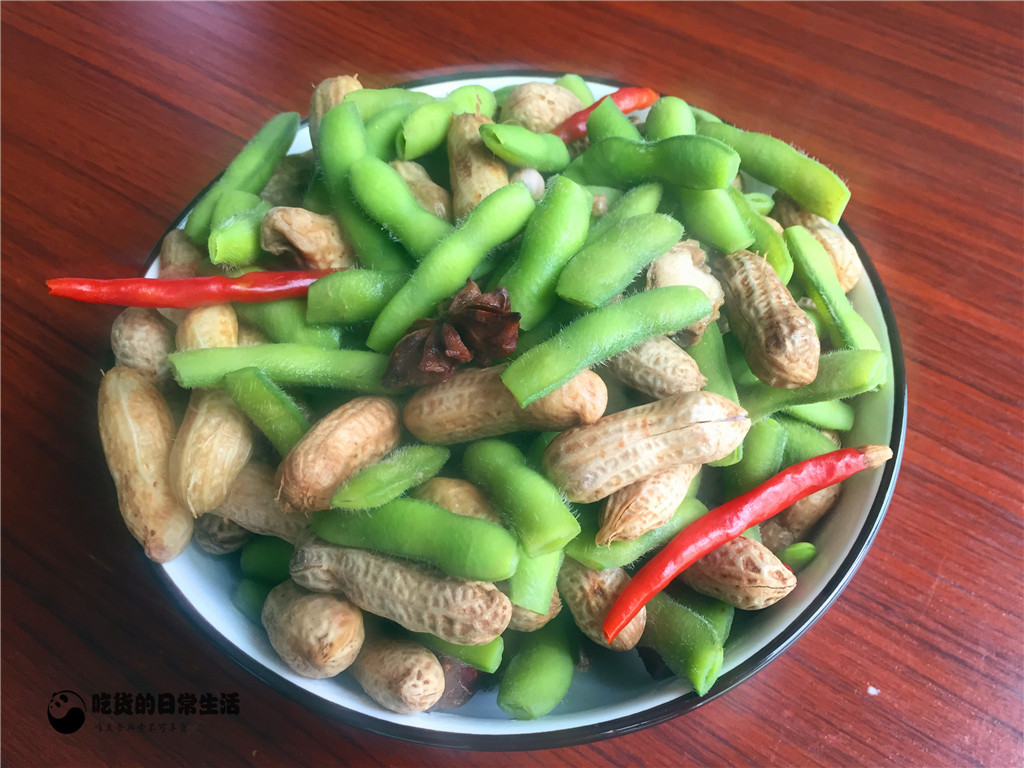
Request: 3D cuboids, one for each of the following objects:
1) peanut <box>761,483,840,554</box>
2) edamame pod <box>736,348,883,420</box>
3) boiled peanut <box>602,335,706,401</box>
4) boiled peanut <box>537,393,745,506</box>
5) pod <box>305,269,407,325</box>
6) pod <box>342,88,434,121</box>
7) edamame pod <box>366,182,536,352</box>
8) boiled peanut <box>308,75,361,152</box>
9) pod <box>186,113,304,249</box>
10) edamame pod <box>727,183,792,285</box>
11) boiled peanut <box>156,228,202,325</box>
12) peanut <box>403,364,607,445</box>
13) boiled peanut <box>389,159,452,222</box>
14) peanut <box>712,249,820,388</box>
[{"bbox_3d":[0.064,0.026,0.190,0.014,0.013,0.026,39,94,22],"label":"peanut"},{"bbox_3d":[0.066,0.001,0.194,0.041,0.009,0.011,-14,58,-18],"label":"edamame pod"},{"bbox_3d":[0.032,-0.010,0.194,0.014,0.013,0.032,-37,56,-17],"label":"boiled peanut"},{"bbox_3d":[0.028,0.012,0.175,0.044,0.015,0.016,-14,58,-6],"label":"boiled peanut"},{"bbox_3d":[-0.030,-0.022,0.192,0.031,0.009,0.012,-12,58,-10],"label":"pod"},{"bbox_3d":[-0.031,-0.077,0.240,0.031,0.009,0.011,4,57,-2],"label":"pod"},{"bbox_3d":[-0.012,-0.026,0.193,0.012,0.011,0.053,36,73,22],"label":"edamame pod"},{"bbox_3d":[-0.049,-0.072,0.237,0.013,0.013,0.027,11,88,8],"label":"boiled peanut"},{"bbox_3d":[-0.070,-0.054,0.225,0.012,0.010,0.044,29,77,17],"label":"pod"},{"bbox_3d":[0.058,-0.037,0.206,0.013,0.010,0.030,-11,57,-6],"label":"edamame pod"},{"bbox_3d":[-0.084,-0.027,0.216,0.011,0.011,0.034,-8,55,-4],"label":"boiled peanut"},{"bbox_3d":[-0.001,0.004,0.175,0.042,0.016,0.016,-5,59,-2],"label":"peanut"},{"bbox_3d":[-0.021,-0.044,0.214,0.014,0.013,0.029,-31,80,-18],"label":"boiled peanut"},{"bbox_3d":[0.055,-0.015,0.189,0.016,0.016,0.033,-6,53,-4],"label":"peanut"}]

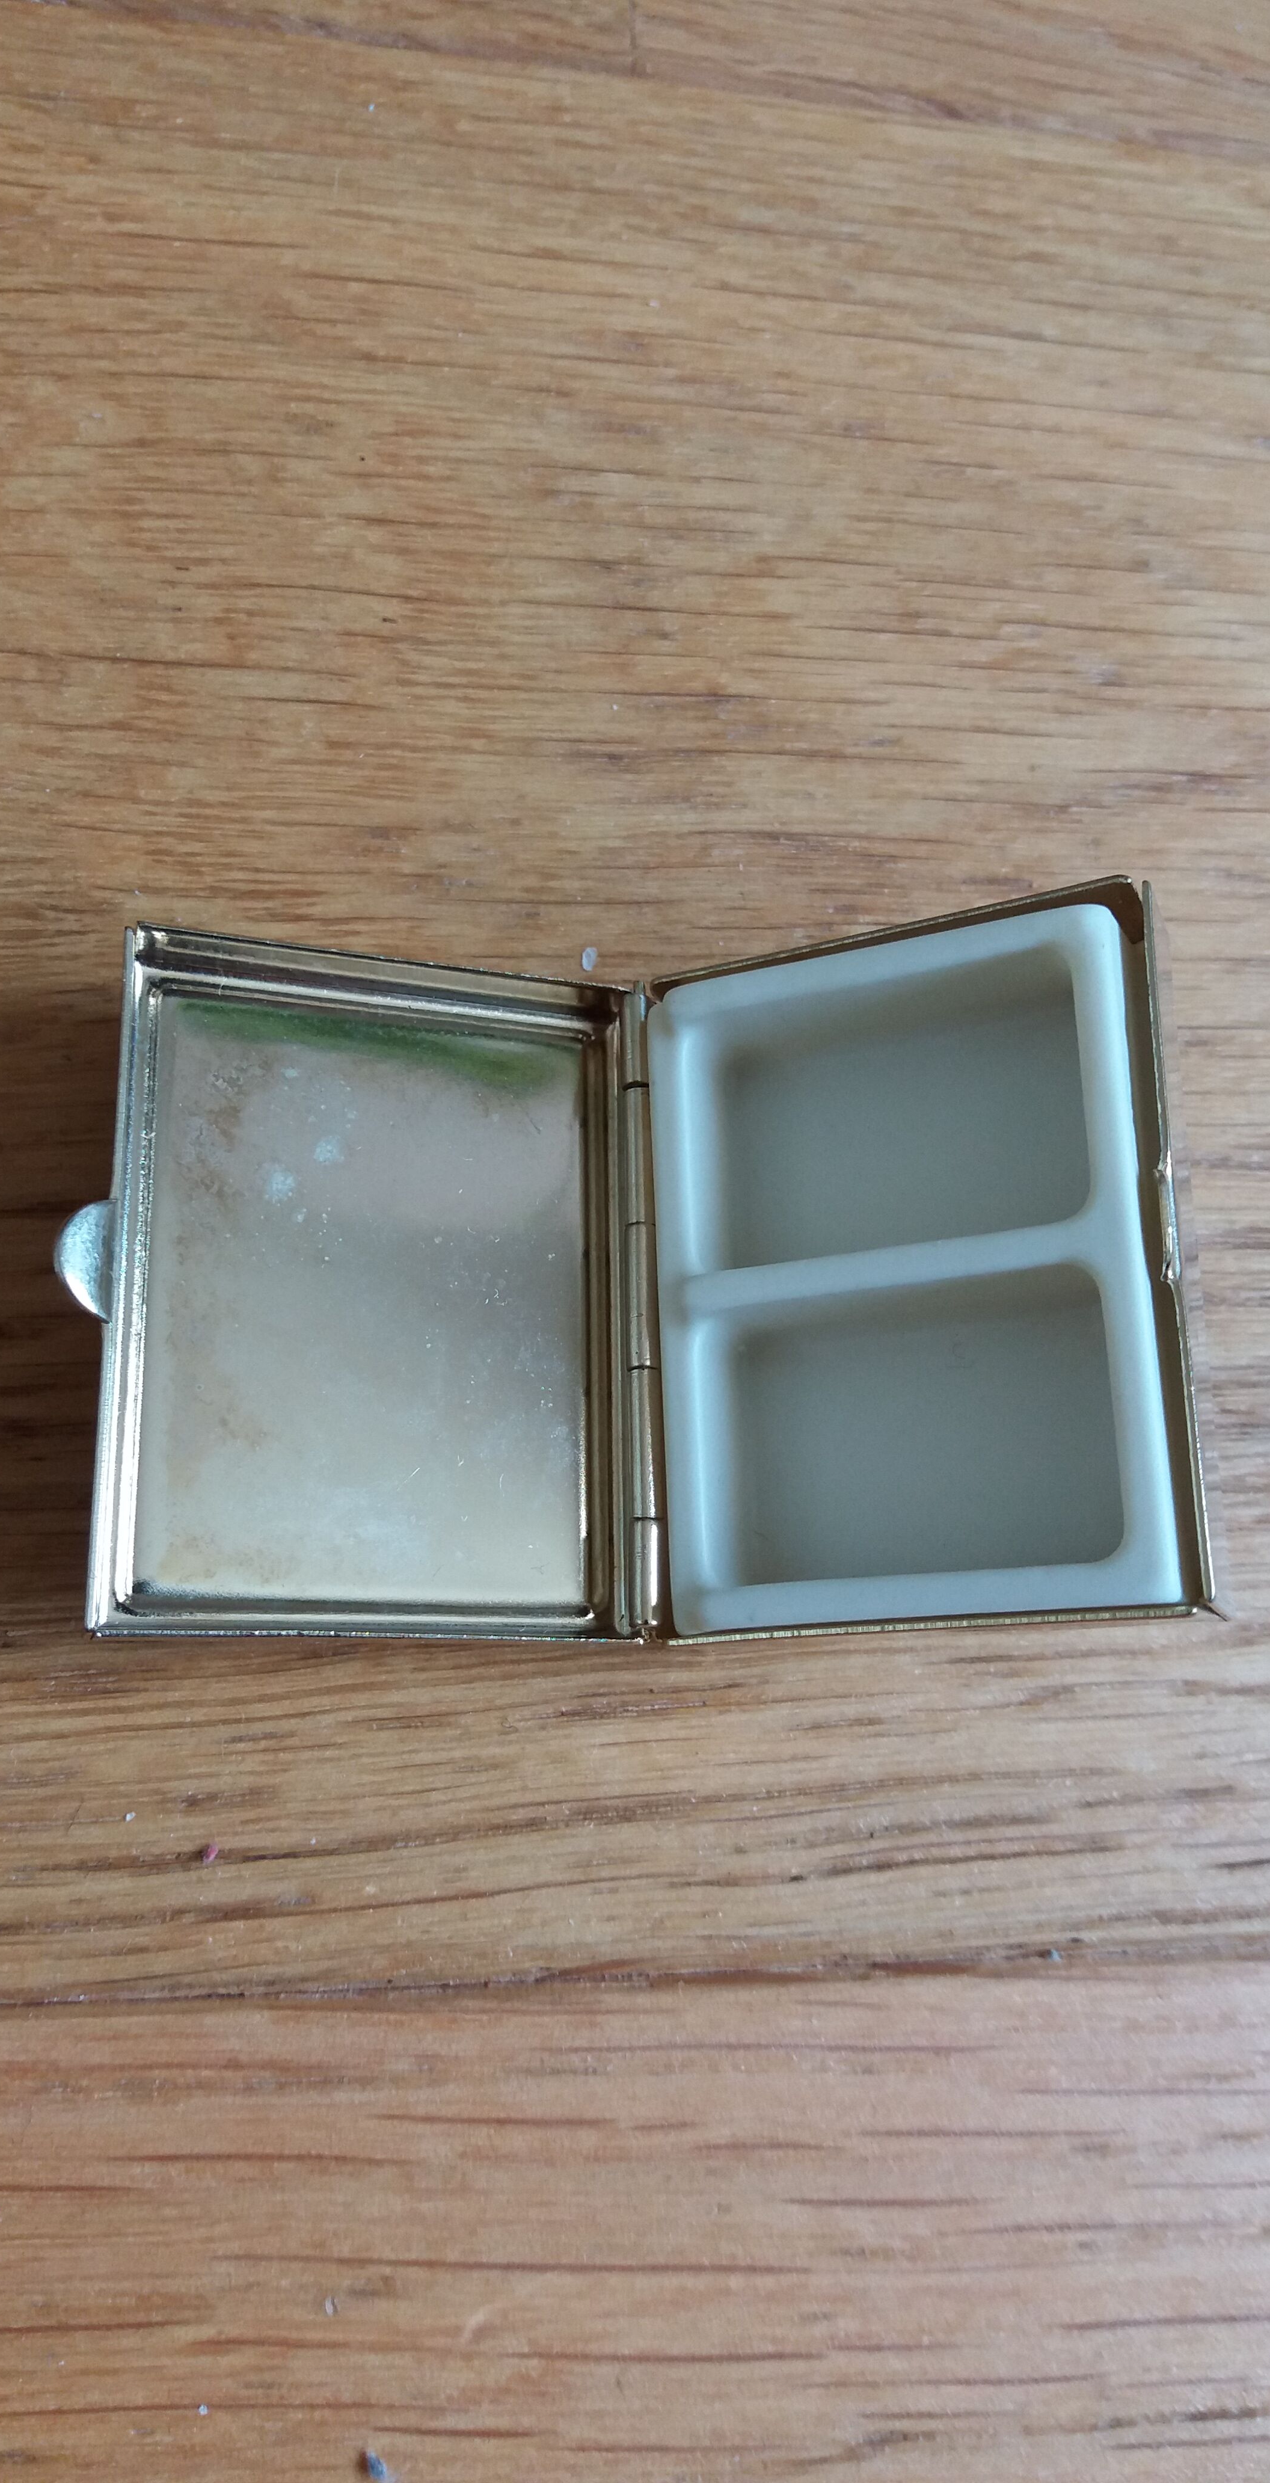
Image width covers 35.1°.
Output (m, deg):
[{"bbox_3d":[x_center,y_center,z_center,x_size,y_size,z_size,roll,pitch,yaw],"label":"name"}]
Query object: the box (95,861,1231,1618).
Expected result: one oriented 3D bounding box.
[{"bbox_3d":[0.000,0.002,0.142,0.079,0.028,0.050,2,74,-10],"label":"box"}]

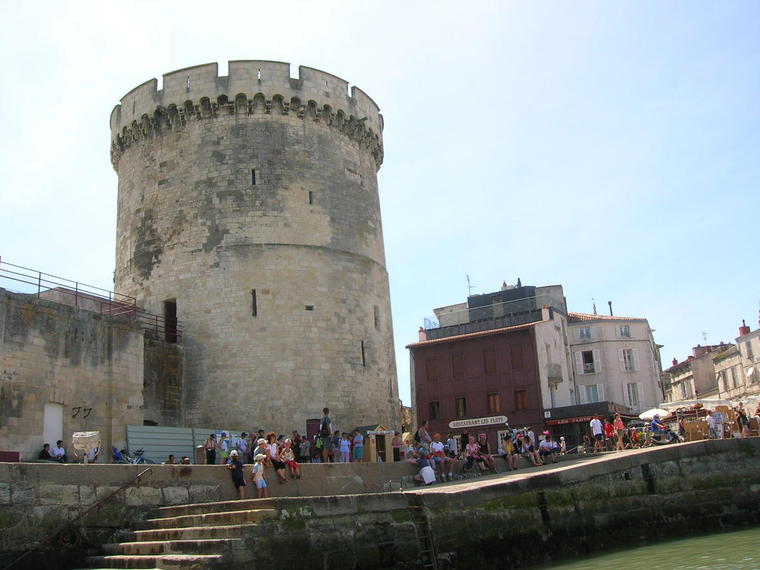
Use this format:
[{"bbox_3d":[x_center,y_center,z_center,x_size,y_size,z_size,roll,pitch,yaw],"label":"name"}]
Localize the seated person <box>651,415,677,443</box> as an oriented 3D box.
[{"bbox_3d":[12.673,6.441,33.093,1.000,1.360,0.580,-2,-14,-5],"label":"seated person"}]

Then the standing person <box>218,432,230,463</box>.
[{"bbox_3d":[-6.405,6.938,30.800,0.340,1.650,0.460,-13,-15,39],"label":"standing person"}]

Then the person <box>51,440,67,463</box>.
[{"bbox_3d":[-11.545,6.220,26.800,0.750,1.250,0.520,-8,-13,22],"label":"person"}]

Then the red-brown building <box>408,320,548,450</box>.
[{"bbox_3d":[8.775,8.701,56.093,10.318,9.000,7.000,-13,-17,32],"label":"red-brown building"}]

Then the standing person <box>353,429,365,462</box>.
[{"bbox_3d":[-0.896,7.176,32.730,0.360,1.700,0.500,1,-15,-19],"label":"standing person"}]

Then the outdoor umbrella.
[{"bbox_3d":[19.207,9.791,52.000,2.100,2.350,2.100,-3,-12,0],"label":"outdoor umbrella"}]

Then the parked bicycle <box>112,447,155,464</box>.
[{"bbox_3d":[-9.252,6.707,28.000,1.720,1.050,0.580,-2,-12,-6],"label":"parked bicycle"}]

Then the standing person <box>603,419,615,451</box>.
[{"bbox_3d":[10.301,6.763,33.307,0.350,1.550,0.500,-12,-16,29],"label":"standing person"}]

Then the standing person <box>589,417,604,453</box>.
[{"bbox_3d":[10.084,6.908,34.500,0.550,1.750,0.350,-5,-12,6],"label":"standing person"}]

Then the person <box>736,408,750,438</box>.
[{"bbox_3d":[22.045,8.324,45.000,0.500,1.680,0.360,4,-14,-30],"label":"person"}]

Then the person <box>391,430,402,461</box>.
[{"bbox_3d":[0.802,7.535,34.000,0.480,1.650,0.320,-9,-13,24],"label":"person"}]

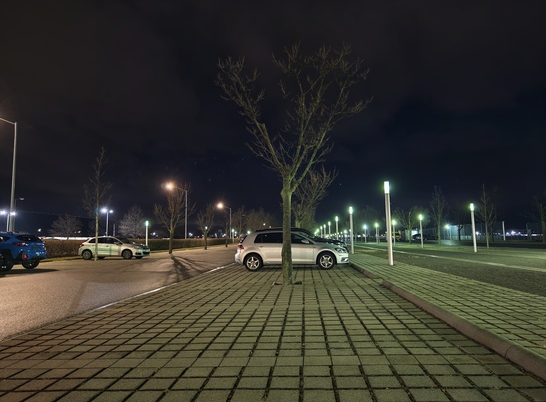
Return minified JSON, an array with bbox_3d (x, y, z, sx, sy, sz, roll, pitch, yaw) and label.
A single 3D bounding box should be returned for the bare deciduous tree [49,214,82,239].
[{"bbox_3d":[-27.307,4.260,48.265,4.600,5.000,4.600,-2,-6,5],"label":"bare deciduous tree"}]

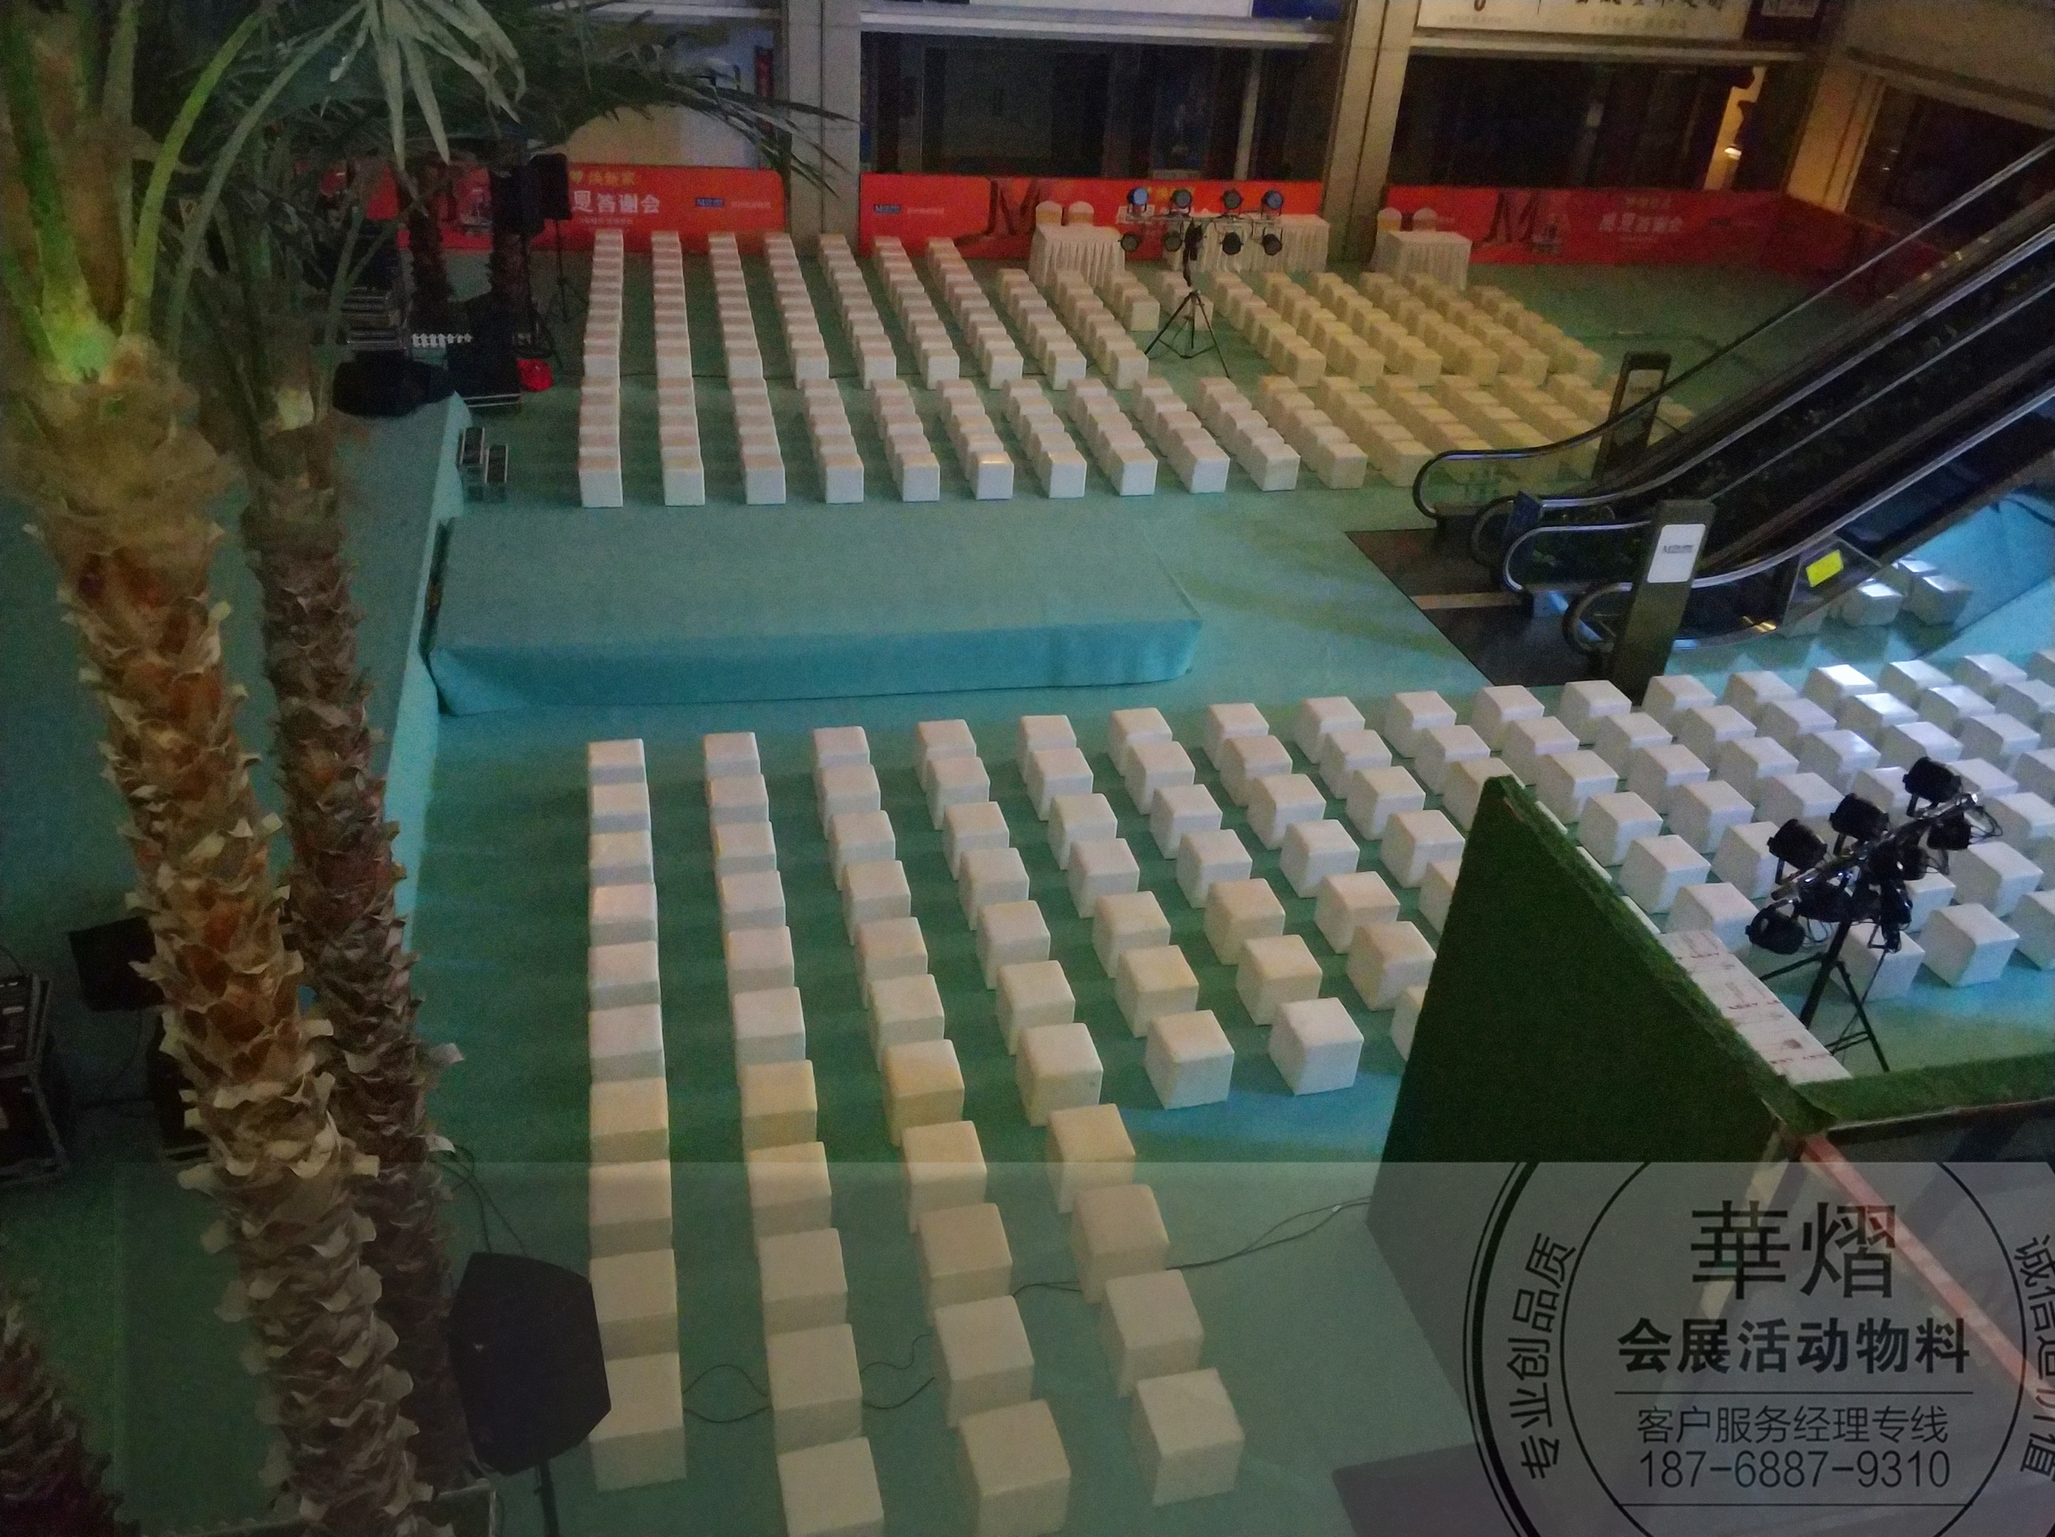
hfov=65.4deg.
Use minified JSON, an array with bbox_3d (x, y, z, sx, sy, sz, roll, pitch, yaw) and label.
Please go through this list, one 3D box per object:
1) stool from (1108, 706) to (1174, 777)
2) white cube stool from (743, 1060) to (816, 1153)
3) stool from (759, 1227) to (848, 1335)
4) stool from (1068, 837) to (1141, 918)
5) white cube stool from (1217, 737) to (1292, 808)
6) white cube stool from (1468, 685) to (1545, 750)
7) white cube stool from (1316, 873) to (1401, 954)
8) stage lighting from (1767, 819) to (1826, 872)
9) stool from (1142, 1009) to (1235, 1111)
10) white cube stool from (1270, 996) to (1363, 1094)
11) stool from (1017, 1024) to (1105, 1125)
[{"bbox_3d":[0.931,-0.213,13.225,0.400,0.400,0.400,-5,33,-15],"label":"stool"},{"bbox_3d":[-1.435,1.991,9.255,0.400,0.395,0.400,-3,33,-12],"label":"white cube stool"},{"bbox_3d":[-1.136,2.643,8.092,0.400,0.385,0.400,-3,32,-13],"label":"stool"},{"bbox_3d":[0.554,0.792,11.565,0.400,0.400,0.400,-4,33,-13],"label":"stool"},{"bbox_3d":[1.828,0.024,12.763,0.400,0.390,0.395,-5,33,-15],"label":"white cube stool"},{"bbox_3d":[4.204,-0.442,14.004,0.400,0.400,0.400,-3,33,-13],"label":"white cube stool"},{"bbox_3d":[2.319,1.012,11.255,0.400,0.390,0.395,-5,33,-15],"label":"white cube stool"},{"bbox_3d":[4.163,0.421,8.650,0.250,0.230,0.220,-5,33,-15],"label":"stage lighting"},{"bbox_3d":[1.014,1.820,10.021,0.400,0.395,0.402,-5,34,-15],"label":"stool"},{"bbox_3d":[1.841,1.761,10.174,0.400,0.400,0.400,-4,33,-14],"label":"white cube stool"},{"bbox_3d":[0.199,1.873,9.797,0.400,0.395,0.400,-4,33,-14],"label":"stool"}]

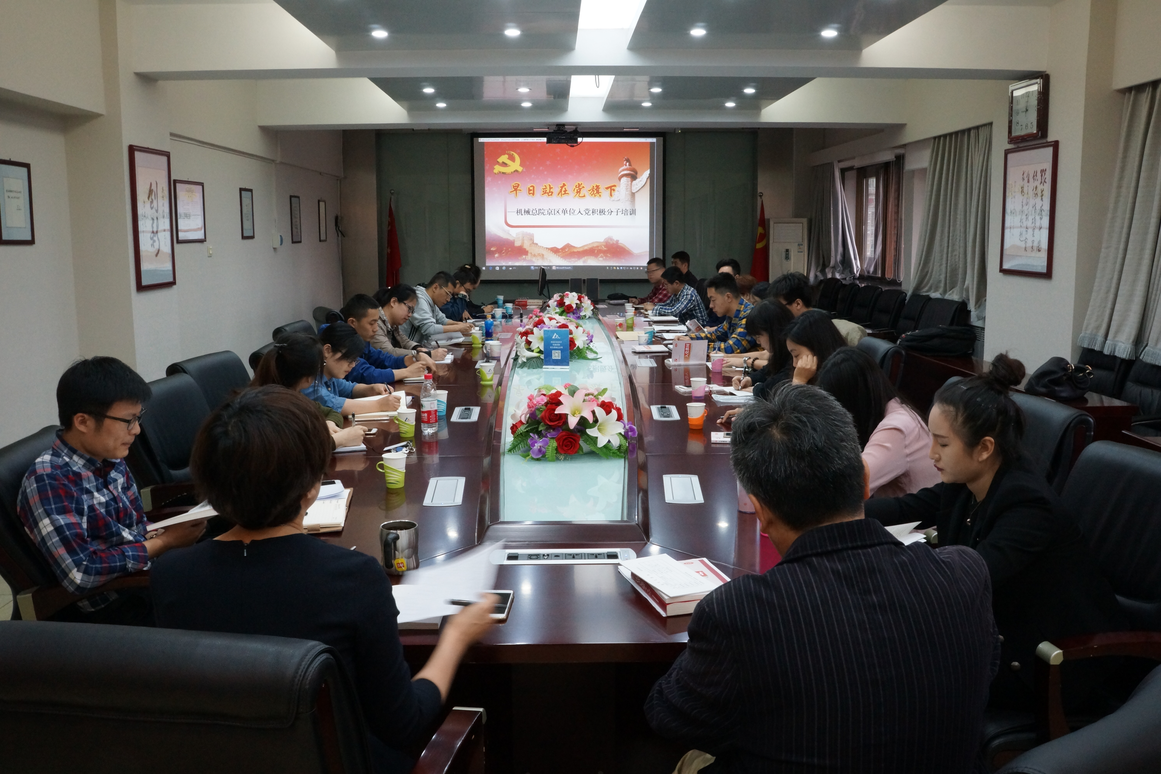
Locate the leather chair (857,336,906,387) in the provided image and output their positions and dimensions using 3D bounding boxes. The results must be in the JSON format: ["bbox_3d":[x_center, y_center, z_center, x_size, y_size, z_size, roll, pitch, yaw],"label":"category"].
[{"bbox_3d":[1.100,0.286,4.552,0.680,1.010,0.620,-1,9,-4],"label":"leather chair"}]

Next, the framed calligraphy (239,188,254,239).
[{"bbox_3d":[-2.960,-1.536,8.603,0.025,0.443,0.291,0,9,-2],"label":"framed calligraphy"}]

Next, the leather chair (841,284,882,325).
[{"bbox_3d":[2.702,-0.543,9.991,0.620,1.000,0.580,0,9,-2],"label":"leather chair"}]

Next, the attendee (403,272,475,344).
[{"bbox_3d":[-1.171,-0.253,7.367,0.750,1.235,0.550,1,9,3],"label":"attendee"}]

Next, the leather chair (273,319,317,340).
[{"bbox_3d":[-1.337,0.133,5.605,0.680,1.010,0.620,0,9,0],"label":"leather chair"}]

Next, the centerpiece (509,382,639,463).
[{"bbox_3d":[-0.032,0.109,3.458,0.450,0.220,0.360,0,9,-2],"label":"centerpiece"}]

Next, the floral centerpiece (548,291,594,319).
[{"bbox_3d":[-0.089,-0.771,9.111,0.440,0.220,0.360,0,9,-2],"label":"floral centerpiece"}]

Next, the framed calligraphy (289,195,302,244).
[{"bbox_3d":[-3.007,-1.767,10.235,0.025,0.493,0.302,0,9,-2],"label":"framed calligraphy"}]

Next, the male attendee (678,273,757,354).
[{"bbox_3d":[0.939,-0.078,6.091,0.720,1.280,0.550,-1,9,-5],"label":"male attendee"}]

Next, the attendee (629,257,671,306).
[{"bbox_3d":[0.794,-0.713,10.190,0.700,1.275,0.530,-2,9,-12],"label":"attendee"}]

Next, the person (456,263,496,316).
[{"bbox_3d":[-1.149,-0.588,9.497,0.680,1.210,0.500,-1,9,-1],"label":"person"}]

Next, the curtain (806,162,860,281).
[{"bbox_3d":[2.741,-1.793,10.525,0.200,1.260,1.400,-1,9,-1],"label":"curtain"}]

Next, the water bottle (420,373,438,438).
[{"bbox_3d":[-0.581,0.065,3.708,0.066,0.230,0.066,-1,9,-1],"label":"water bottle"}]

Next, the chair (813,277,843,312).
[{"bbox_3d":[2.518,-0.616,10.250,0.570,1.010,0.570,-1,9,-1],"label":"chair"}]

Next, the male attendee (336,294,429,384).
[{"bbox_3d":[-1.158,0.090,5.315,0.770,1.187,0.550,0,9,1],"label":"male attendee"}]

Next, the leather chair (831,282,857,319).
[{"bbox_3d":[2.681,-0.648,10.663,0.620,1.000,0.580,0,9,-2],"label":"leather chair"}]

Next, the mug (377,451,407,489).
[{"bbox_3d":[-0.574,0.252,2.933,0.090,0.100,0.076,-1,9,-1],"label":"mug"}]

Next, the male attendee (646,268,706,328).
[{"bbox_3d":[0.901,-0.528,9.056,0.680,1.210,0.500,-1,9,-1],"label":"male attendee"}]

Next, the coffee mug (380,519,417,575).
[{"bbox_3d":[-0.414,0.364,2.178,0.084,0.110,0.115,1,9,5],"label":"coffee mug"}]

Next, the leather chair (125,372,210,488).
[{"bbox_3d":[-1.235,0.462,3.598,0.660,0.980,0.620,0,9,1],"label":"leather chair"}]

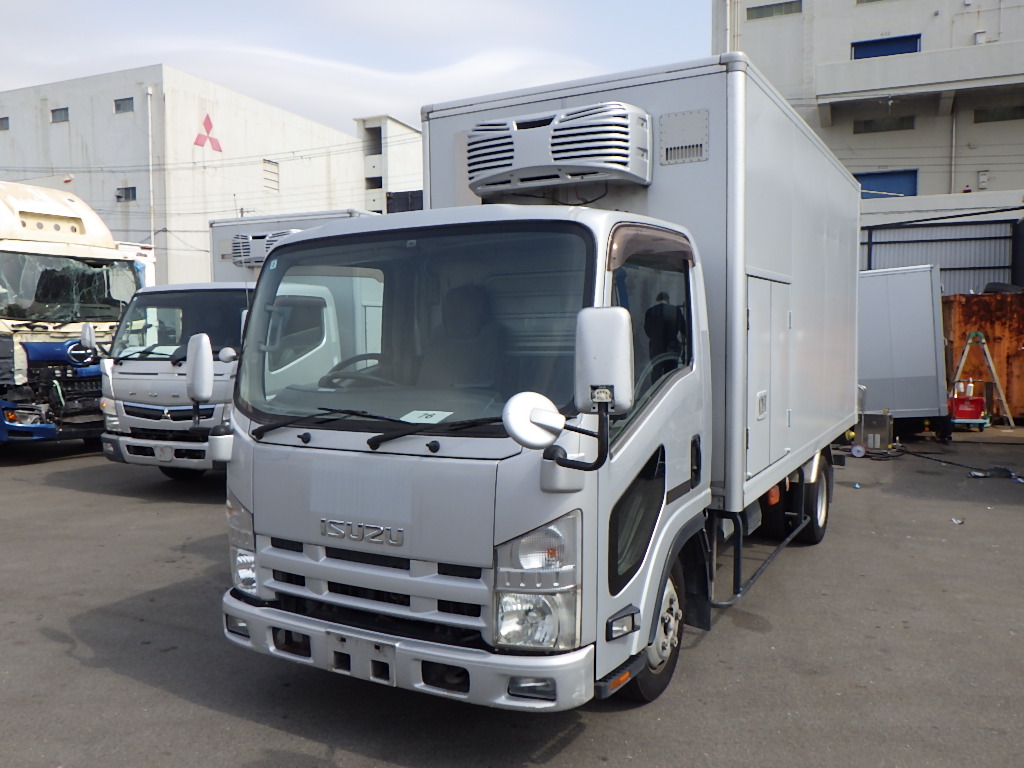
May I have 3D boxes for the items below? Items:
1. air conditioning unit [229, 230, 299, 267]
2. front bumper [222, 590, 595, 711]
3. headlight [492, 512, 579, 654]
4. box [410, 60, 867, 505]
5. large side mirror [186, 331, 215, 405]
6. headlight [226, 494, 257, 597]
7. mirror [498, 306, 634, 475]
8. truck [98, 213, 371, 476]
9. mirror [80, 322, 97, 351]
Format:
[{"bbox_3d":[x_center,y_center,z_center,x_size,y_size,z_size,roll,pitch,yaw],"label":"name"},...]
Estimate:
[{"bbox_3d":[-2.787,-1.537,9.550,0.990,0.420,0.340,1,4,25],"label":"air conditioning unit"},{"bbox_3d":[-0.507,1.003,3.224,1.699,0.223,0.291,1,4,30],"label":"front bumper"},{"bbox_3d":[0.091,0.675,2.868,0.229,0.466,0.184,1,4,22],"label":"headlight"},{"bbox_3d":[1.410,-0.639,6.544,1.940,2.292,4.453,1,4,30],"label":"box"},{"bbox_3d":[-1.380,-0.073,3.657,0.170,0.310,0.090,2,5,41],"label":"large side mirror"},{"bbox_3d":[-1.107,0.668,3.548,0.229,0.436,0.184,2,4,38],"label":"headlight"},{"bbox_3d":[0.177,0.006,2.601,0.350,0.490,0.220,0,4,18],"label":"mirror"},{"bbox_3d":[-2.131,-0.532,11.020,2.150,3.050,6.400,1,4,25],"label":"truck"},{"bbox_3d":[-4.434,-0.497,8.672,0.180,0.290,0.090,2,4,35],"label":"mirror"}]

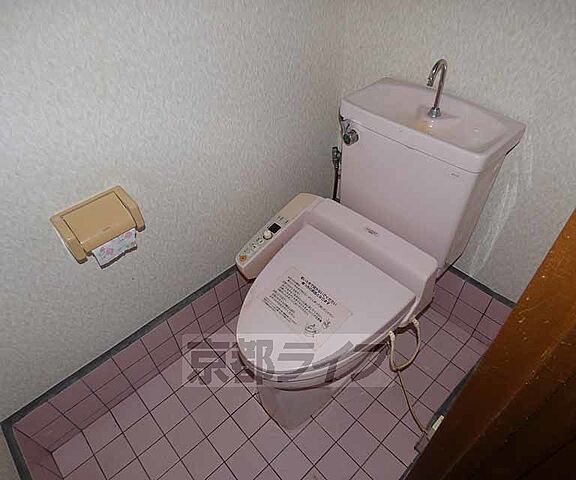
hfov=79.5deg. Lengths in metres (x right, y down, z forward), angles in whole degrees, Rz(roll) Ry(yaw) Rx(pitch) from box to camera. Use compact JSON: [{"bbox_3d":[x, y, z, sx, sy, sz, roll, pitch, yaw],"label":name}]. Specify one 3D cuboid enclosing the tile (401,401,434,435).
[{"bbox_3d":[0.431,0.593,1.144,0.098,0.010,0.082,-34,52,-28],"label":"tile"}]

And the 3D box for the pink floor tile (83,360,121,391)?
[{"bbox_3d":[-0.601,0.437,1.119,0.098,0.098,0.010,-34,52,-28],"label":"pink floor tile"}]

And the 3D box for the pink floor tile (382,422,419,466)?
[{"bbox_3d":[0.363,0.640,1.079,0.097,0.010,0.097,-33,50,-27],"label":"pink floor tile"}]

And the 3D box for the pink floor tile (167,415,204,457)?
[{"bbox_3d":[-0.337,0.645,1.133,0.097,0.010,0.097,-33,50,-27],"label":"pink floor tile"}]

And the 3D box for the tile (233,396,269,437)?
[{"bbox_3d":[-0.125,0.608,1.191,0.098,0.010,0.100,-34,50,-28],"label":"tile"}]

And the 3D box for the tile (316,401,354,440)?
[{"bbox_3d":[0.159,0.600,1.153,0.098,0.010,0.098,-34,52,-28],"label":"tile"}]

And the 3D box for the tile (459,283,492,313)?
[{"bbox_3d":[0.676,0.211,1.246,0.010,0.097,0.097,-33,50,-27],"label":"tile"}]

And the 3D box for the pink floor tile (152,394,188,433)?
[{"bbox_3d":[-0.411,0.609,1.214,0.098,0.010,0.100,-34,50,-28],"label":"pink floor tile"}]

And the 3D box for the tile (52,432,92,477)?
[{"bbox_3d":[-0.699,0.705,1.135,0.098,0.010,0.100,-34,50,-28],"label":"tile"}]

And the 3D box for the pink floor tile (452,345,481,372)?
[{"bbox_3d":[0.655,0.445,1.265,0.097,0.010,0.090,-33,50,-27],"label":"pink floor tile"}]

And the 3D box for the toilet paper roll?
[{"bbox_3d":[-0.434,-0.003,0.857,0.114,0.100,0.100,-34,50,-28],"label":"toilet paper roll"}]

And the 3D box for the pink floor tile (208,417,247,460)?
[{"bbox_3d":[-0.199,0.656,1.144,0.098,0.010,0.100,-34,50,-28],"label":"pink floor tile"}]

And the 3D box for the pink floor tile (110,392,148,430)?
[{"bbox_3d":[-0.545,0.594,1.197,0.098,0.010,0.098,-34,52,-28],"label":"pink floor tile"}]

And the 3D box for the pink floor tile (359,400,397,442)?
[{"bbox_3d":[0.299,0.599,1.146,0.098,0.010,0.098,-34,52,-28],"label":"pink floor tile"}]

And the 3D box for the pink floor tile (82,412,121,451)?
[{"bbox_3d":[-0.616,0.641,1.154,0.098,0.010,0.098,-34,52,-28],"label":"pink floor tile"}]

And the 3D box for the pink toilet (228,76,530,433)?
[{"bbox_3d":[0.146,0.065,1.080,0.795,0.825,0.530,-34,52,-28],"label":"pink toilet"}]

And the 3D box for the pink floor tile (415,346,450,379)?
[{"bbox_3d":[0.524,0.459,1.301,0.098,0.010,0.100,-34,50,-28],"label":"pink floor tile"}]

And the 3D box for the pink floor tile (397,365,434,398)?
[{"bbox_3d":[0.446,0.497,1.226,0.097,0.010,0.097,-33,50,-27],"label":"pink floor tile"}]

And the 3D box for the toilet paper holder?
[{"bbox_3d":[-0.429,-0.034,0.799,0.163,0.090,0.100,-34,52,-28],"label":"toilet paper holder"}]

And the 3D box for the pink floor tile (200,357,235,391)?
[{"bbox_3d":[-0.256,0.492,1.261,0.098,0.010,0.098,-34,52,-28],"label":"pink floor tile"}]

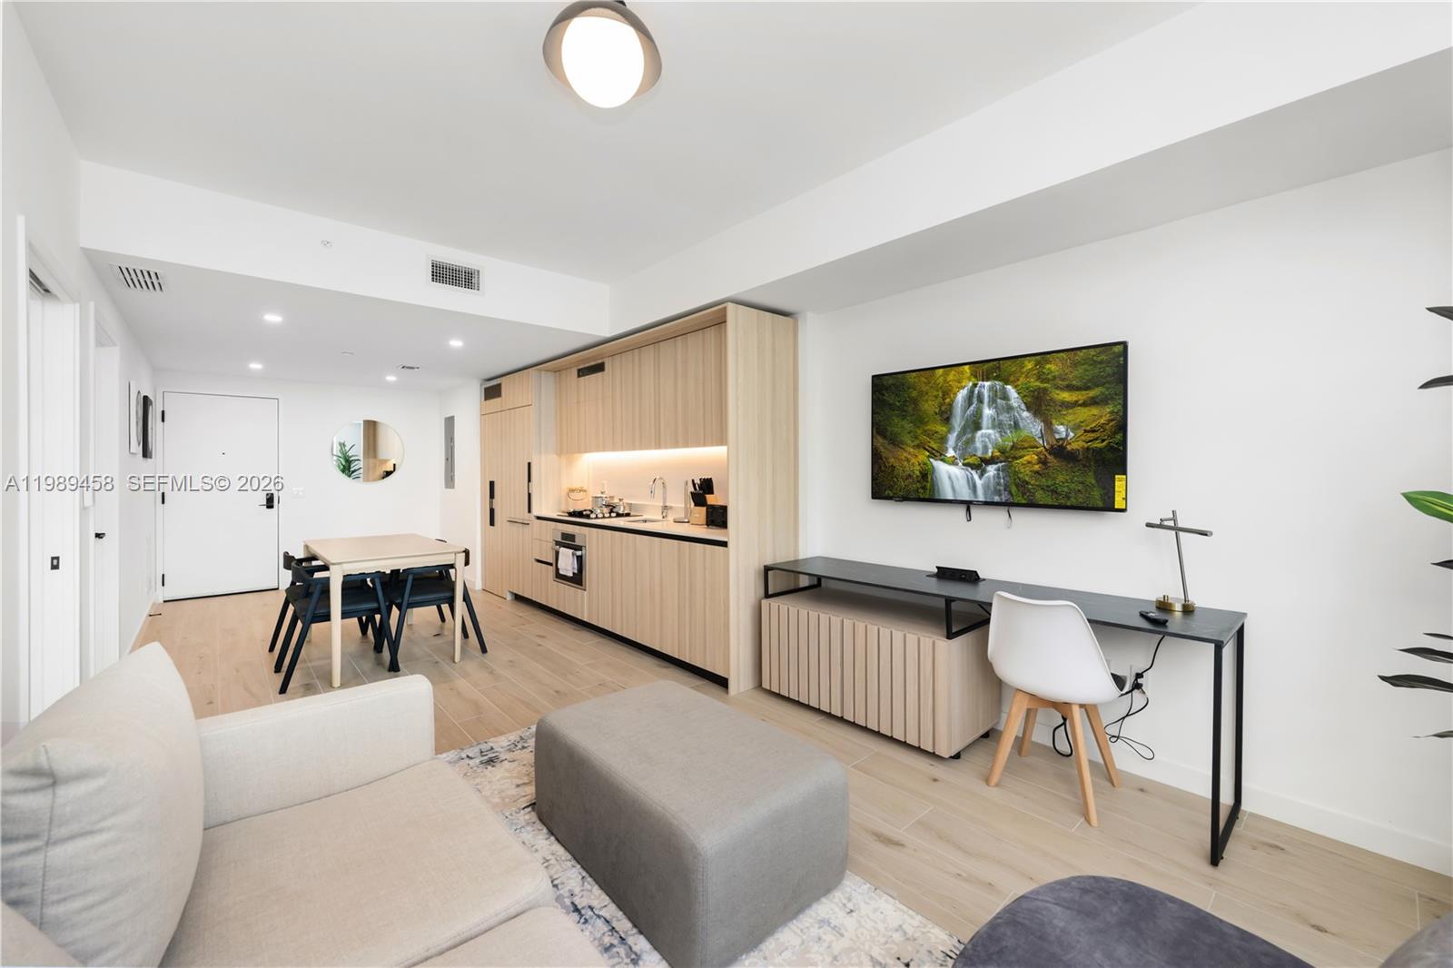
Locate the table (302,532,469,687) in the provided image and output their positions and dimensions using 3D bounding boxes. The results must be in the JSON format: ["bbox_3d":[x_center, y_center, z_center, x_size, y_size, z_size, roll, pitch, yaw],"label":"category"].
[{"bbox_3d":[-2.534,0.840,4.189,0.791,0.739,1.394,-1,2,-43],"label":"table"}]

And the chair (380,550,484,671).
[{"bbox_3d":[-2.129,0.847,4.038,0.613,0.732,0.524,-1,2,-43],"label":"chair"}]

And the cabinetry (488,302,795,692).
[{"bbox_3d":[-1.096,0.053,4.918,0.623,2.274,3.935,-1,2,-43],"label":"cabinetry"}]

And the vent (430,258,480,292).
[{"bbox_3d":[-1.690,-1.296,3.523,0.311,0.204,0.030,-1,2,-41],"label":"vent"}]

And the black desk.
[{"bbox_3d":[1.115,0.866,2.753,0.544,0.741,2.037,-1,2,-43],"label":"black desk"}]

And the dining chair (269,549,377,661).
[{"bbox_3d":[-2.907,0.843,4.088,0.603,0.739,0.524,-1,2,-43],"label":"dining chair"}]

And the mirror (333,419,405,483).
[{"bbox_3d":[-4.278,-0.392,6.737,0.733,0.733,0.030,-1,2,-41],"label":"mirror"}]

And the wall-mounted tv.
[{"bbox_3d":[1.285,-0.259,2.883,0.060,0.720,1.240,-1,2,-43],"label":"wall-mounted tv"}]

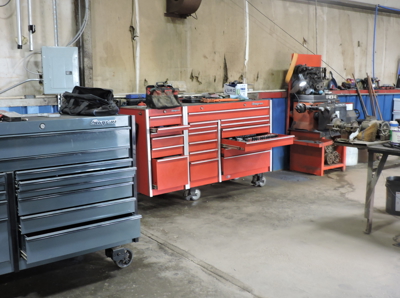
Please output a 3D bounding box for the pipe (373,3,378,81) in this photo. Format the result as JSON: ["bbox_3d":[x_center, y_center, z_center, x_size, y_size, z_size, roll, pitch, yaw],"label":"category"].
[{"bbox_3d":[3.150,-1.898,8.281,0.035,1.292,0.035,-4,8,-39],"label":"pipe"}]

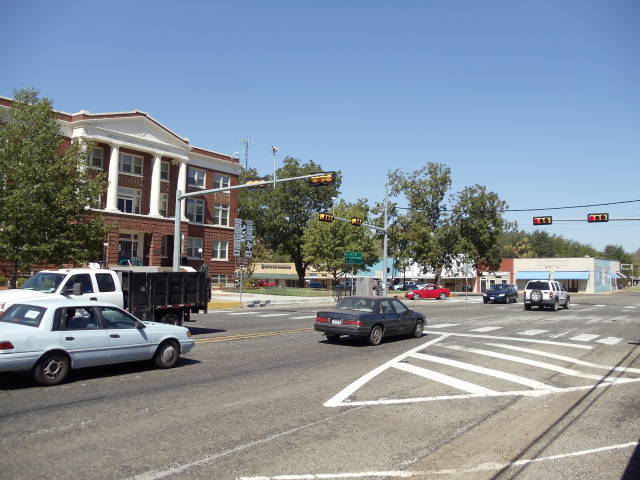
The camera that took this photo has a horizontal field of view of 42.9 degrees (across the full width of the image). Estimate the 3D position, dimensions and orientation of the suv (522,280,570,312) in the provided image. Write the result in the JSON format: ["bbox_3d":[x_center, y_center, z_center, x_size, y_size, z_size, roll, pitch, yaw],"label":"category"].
[{"bbox_3d":[14.050,3.440,50.048,1.830,1.820,4.450,-1,-3,30],"label":"suv"}]

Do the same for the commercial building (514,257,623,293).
[{"bbox_3d":[42.981,6.311,138.626,12.100,5.200,30.000,-1,-3,27],"label":"commercial building"}]

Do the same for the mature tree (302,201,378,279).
[{"bbox_3d":[2.197,0.929,86.256,8.000,9.800,7.800,0,-3,0],"label":"mature tree"}]

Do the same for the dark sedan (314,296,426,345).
[{"bbox_3d":[1.660,2.433,25.050,1.730,1.380,4.600,-1,-3,30],"label":"dark sedan"}]

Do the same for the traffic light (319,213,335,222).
[{"bbox_3d":[0.476,-1.548,57.000,0.350,0.550,1.600,-1,-3,27],"label":"traffic light"}]

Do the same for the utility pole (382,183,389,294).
[{"bbox_3d":[4.906,0.239,60.738,0.300,9.100,0.300,-1,-3,30],"label":"utility pole"}]

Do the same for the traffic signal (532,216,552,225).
[{"bbox_3d":[15.207,-1.303,55.500,1.320,0.580,0.380,-1,-3,30],"label":"traffic signal"}]

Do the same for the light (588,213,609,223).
[{"bbox_3d":[17.644,-1.393,51.500,1.250,0.530,0.300,-1,-3,27],"label":"light"}]

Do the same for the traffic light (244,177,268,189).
[{"bbox_3d":[-3.103,-2.803,40.000,1.250,0.530,0.300,-1,-3,27],"label":"traffic light"}]

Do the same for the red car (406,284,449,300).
[{"bbox_3d":[10.341,5.018,77.536,4.300,1.380,1.770,0,-3,-2],"label":"red car"}]

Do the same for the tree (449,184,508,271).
[{"bbox_3d":[17.535,-0.719,90.000,6.800,11.000,6.800,-1,-3,27],"label":"tree"}]

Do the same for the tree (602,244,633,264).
[{"bbox_3d":[65.859,6.295,180.275,7.500,10.500,7.500,0,-3,0],"label":"tree"}]

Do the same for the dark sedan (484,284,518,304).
[{"bbox_3d":[13.913,4.148,62.600,1.760,1.420,4.700,-1,-3,24],"label":"dark sedan"}]

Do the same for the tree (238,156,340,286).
[{"bbox_3d":[-3.749,-2.213,100.000,12.600,16.200,12.200,1,-3,0],"label":"tree"}]

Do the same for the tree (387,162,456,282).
[{"bbox_3d":[11.649,-1.143,93.393,8.200,15.000,8.000,0,-3,0],"label":"tree"}]

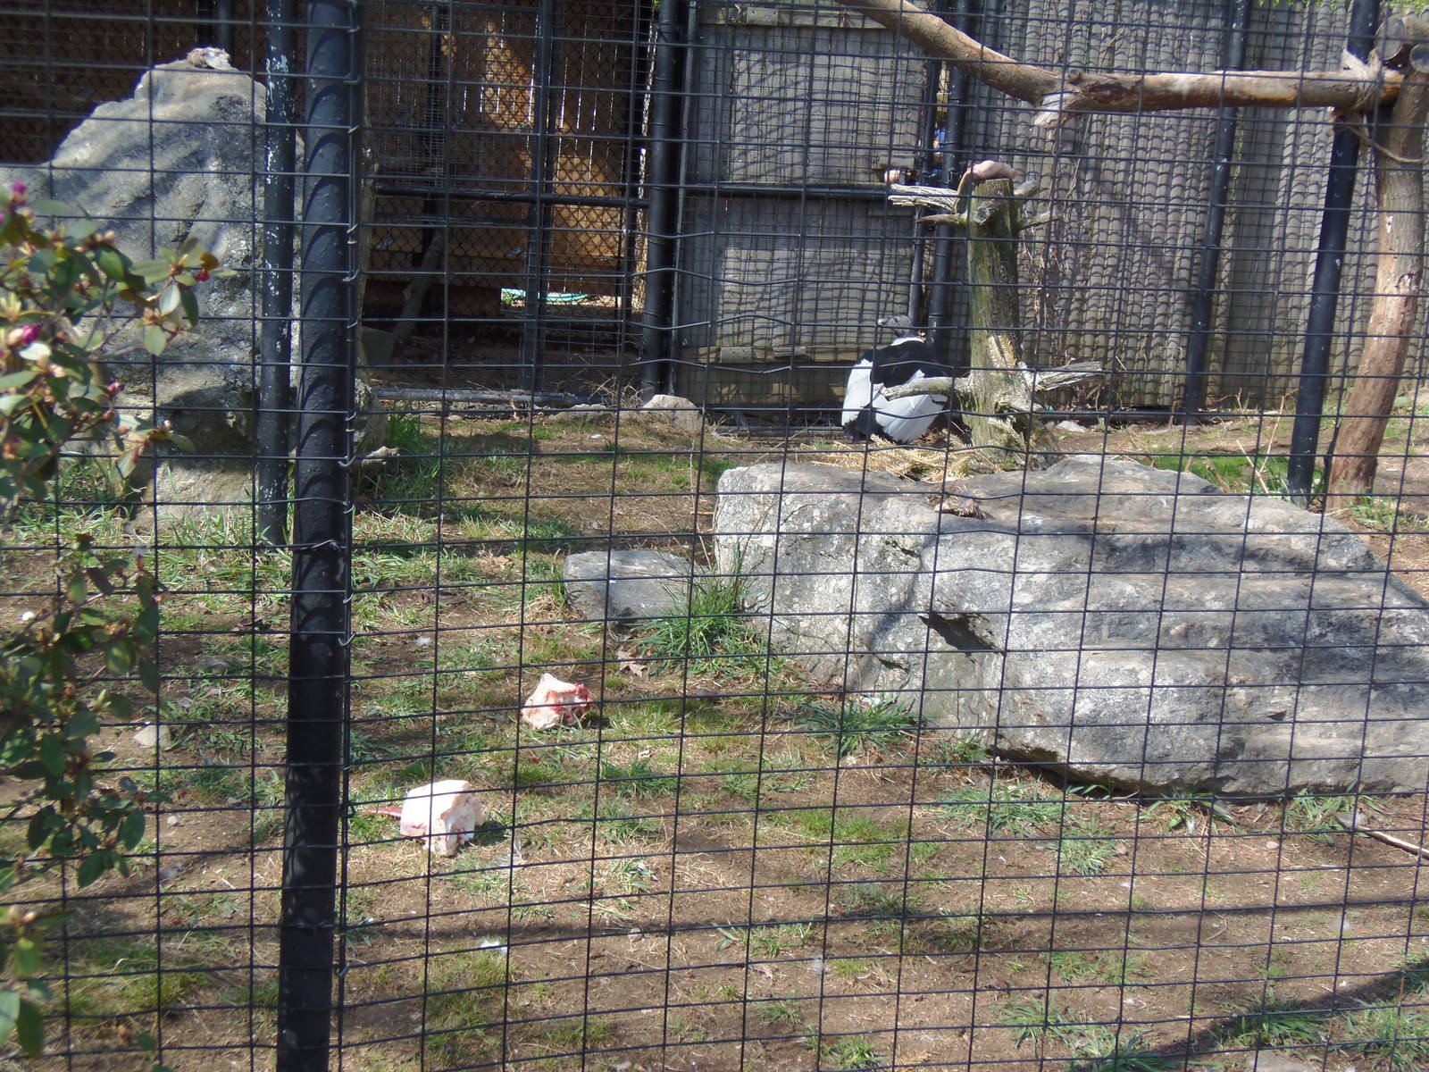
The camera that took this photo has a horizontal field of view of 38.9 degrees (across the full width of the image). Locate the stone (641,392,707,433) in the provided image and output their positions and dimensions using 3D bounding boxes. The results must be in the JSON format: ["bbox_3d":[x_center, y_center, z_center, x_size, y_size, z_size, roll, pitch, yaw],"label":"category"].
[{"bbox_3d":[-0.188,-0.556,9.065,0.285,0.170,0.220,3,12,0],"label":"stone"}]

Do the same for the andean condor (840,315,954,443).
[{"bbox_3d":[0.845,-0.735,9.247,0.450,0.560,0.620,10,14,27],"label":"andean condor"}]

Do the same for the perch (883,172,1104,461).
[{"bbox_3d":[1.189,-0.931,8.739,0.860,1.200,0.600,3,12,0],"label":"perch"}]

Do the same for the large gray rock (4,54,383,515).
[{"bbox_3d":[-1.797,-0.882,6.966,1.280,1.520,0.900,6,13,10],"label":"large gray rock"}]

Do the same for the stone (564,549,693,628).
[{"bbox_3d":[-0.249,0.139,5.890,0.370,0.170,0.310,3,12,0],"label":"stone"}]

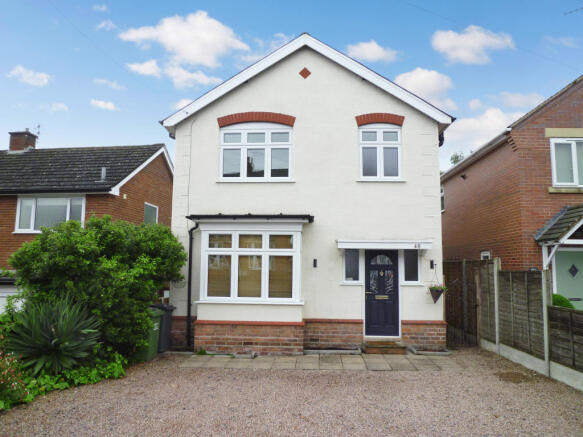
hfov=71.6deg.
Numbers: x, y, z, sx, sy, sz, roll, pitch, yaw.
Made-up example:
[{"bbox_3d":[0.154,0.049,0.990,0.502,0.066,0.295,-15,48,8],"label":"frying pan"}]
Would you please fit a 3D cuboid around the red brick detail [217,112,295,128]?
[{"bbox_3d":[-0.838,-2.363,9.766,1.904,0.377,0.120,0,-6,4],"label":"red brick detail"}]

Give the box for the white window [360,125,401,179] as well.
[{"bbox_3d":[2.072,-1.532,9.485,0.977,1.395,0.120,0,-6,4],"label":"white window"}]

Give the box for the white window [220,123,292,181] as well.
[{"bbox_3d":[-0.835,-1.565,9.704,1.733,1.469,0.120,0,-6,4],"label":"white window"}]

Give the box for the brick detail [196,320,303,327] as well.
[{"bbox_3d":[-0.958,2.397,9.242,2.512,0.087,0.140,0,-4,3],"label":"brick detail"}]

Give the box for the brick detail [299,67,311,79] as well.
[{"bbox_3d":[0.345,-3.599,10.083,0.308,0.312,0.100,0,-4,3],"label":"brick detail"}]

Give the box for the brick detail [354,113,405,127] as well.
[{"bbox_3d":[2.163,-2.391,9.908,1.202,0.344,0.120,0,-4,3],"label":"brick detail"}]

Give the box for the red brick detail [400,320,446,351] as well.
[{"bbox_3d":[3.076,2.724,9.477,1.030,0.684,0.180,0,-4,3],"label":"red brick detail"}]

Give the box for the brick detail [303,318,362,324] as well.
[{"bbox_3d":[0.940,2.316,9.119,1.334,0.114,0.120,0,-6,4],"label":"brick detail"}]

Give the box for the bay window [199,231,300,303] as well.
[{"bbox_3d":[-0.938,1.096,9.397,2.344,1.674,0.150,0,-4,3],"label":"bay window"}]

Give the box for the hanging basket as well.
[{"bbox_3d":[3.335,1.743,9.238,0.423,0.396,0.360,0,-4,3],"label":"hanging basket"}]

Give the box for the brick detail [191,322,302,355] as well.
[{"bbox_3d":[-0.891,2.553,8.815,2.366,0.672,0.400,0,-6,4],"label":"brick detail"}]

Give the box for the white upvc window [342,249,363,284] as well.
[{"bbox_3d":[1.467,1.153,9.709,0.475,0.872,0.100,0,-4,3],"label":"white upvc window"}]

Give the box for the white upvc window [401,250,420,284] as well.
[{"bbox_3d":[2.692,1.086,9.167,0.431,0.806,0.120,0,-6,4],"label":"white upvc window"}]

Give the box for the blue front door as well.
[{"bbox_3d":[2.141,1.758,9.628,0.818,2.032,0.080,0,-4,3],"label":"blue front door"}]

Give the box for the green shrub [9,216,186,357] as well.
[{"bbox_3d":[-4.154,1.456,8.632,3.600,3.007,2.500,0,-4,3],"label":"green shrub"}]

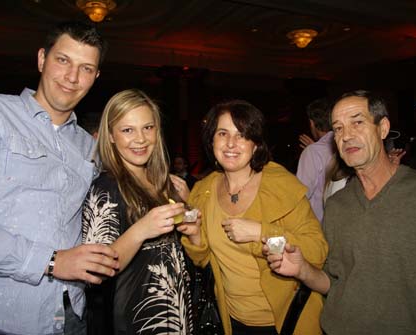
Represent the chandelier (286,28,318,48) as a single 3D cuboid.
[{"bbox_3d":[2.466,-3.307,9.800,0.800,0.400,0.800,1,4,14],"label":"chandelier"}]

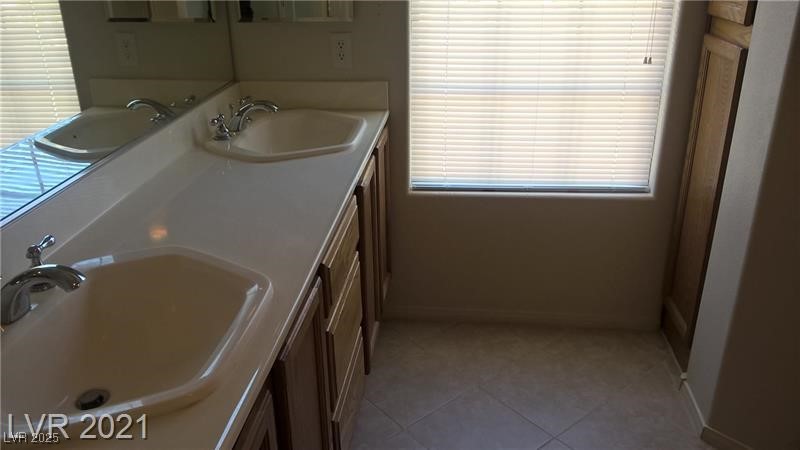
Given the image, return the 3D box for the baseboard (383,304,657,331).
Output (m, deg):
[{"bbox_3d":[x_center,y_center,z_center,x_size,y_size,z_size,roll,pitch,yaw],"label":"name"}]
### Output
[{"bbox_3d":[0.459,0.356,2.448,1.065,0.068,0.015,1,25,6],"label":"baseboard"}]

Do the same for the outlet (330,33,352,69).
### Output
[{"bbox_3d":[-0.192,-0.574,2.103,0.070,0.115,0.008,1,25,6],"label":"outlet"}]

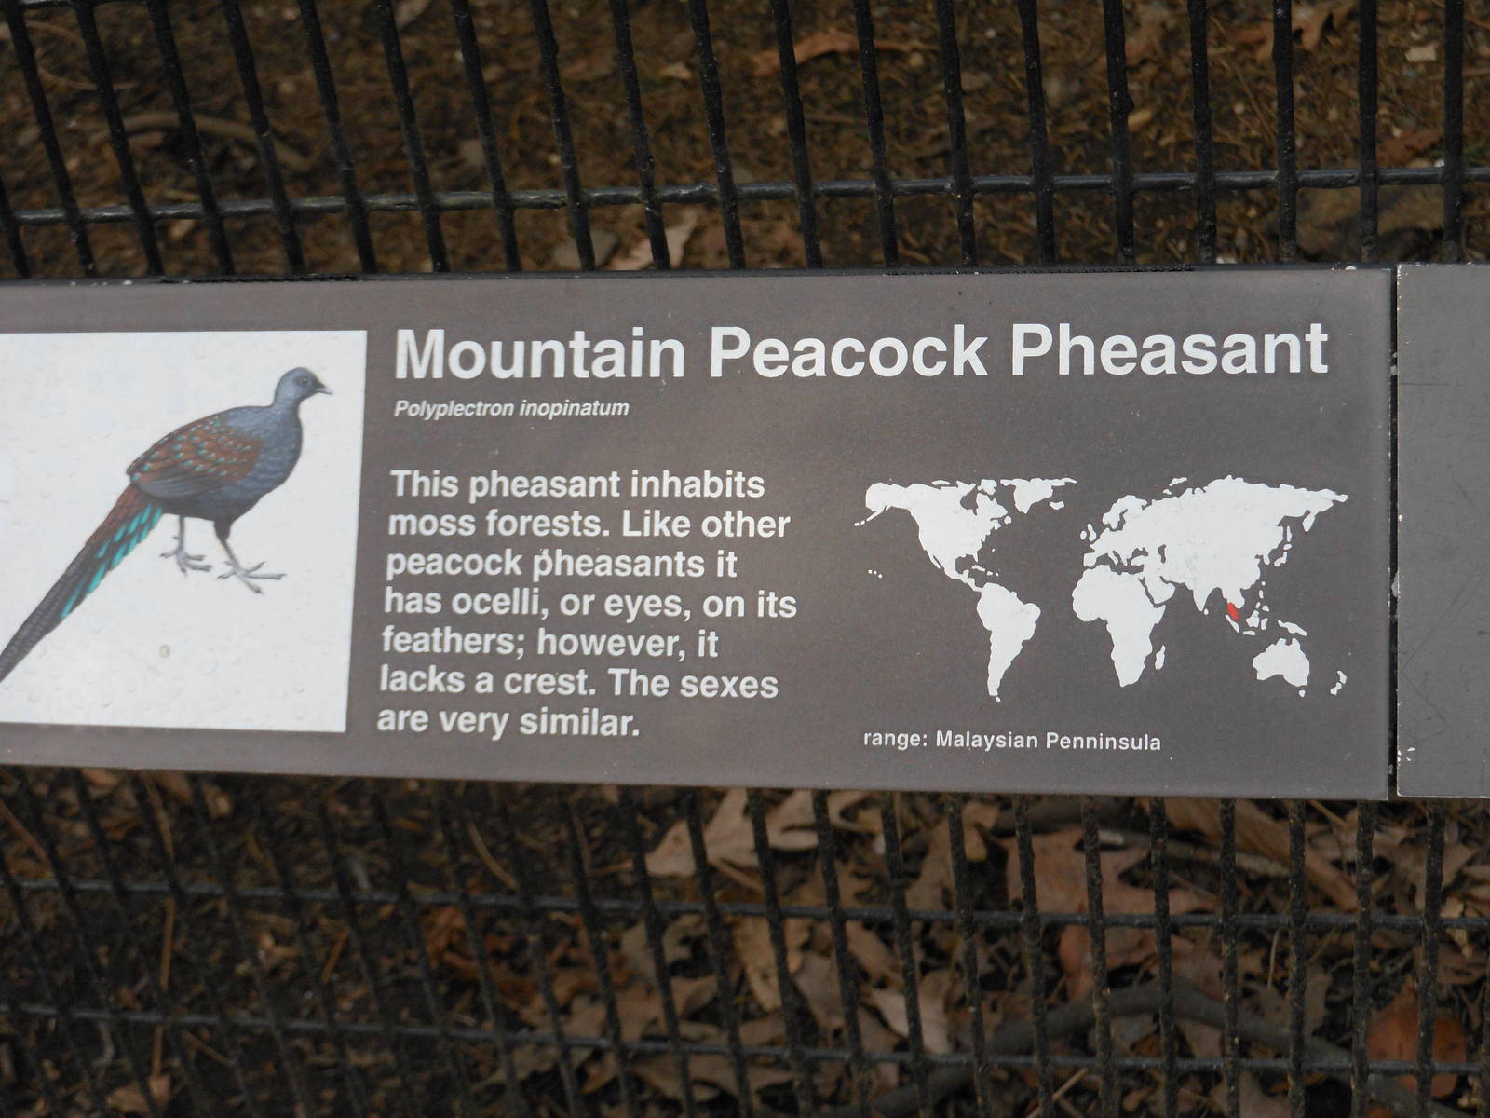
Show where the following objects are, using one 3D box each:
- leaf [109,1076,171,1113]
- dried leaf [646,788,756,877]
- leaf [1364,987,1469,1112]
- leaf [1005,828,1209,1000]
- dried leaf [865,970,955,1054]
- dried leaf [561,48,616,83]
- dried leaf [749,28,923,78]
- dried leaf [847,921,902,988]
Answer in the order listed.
[{"bbox_3d":[-0.363,0.321,1.628,0.039,0.015,0.028,-2,37,10],"label":"leaf"},{"bbox_3d":[-0.028,0.172,1.749,0.070,0.025,0.081,-6,36,5],"label":"dried leaf"},{"bbox_3d":[0.382,0.275,1.526,0.058,0.020,0.068,25,48,37],"label":"leaf"},{"bbox_3d":[0.219,0.204,1.648,0.101,0.030,0.127,-19,37,-13],"label":"leaf"},{"bbox_3d":[0.100,0.268,1.591,0.051,0.025,0.053,-10,36,-1],"label":"dried leaf"},{"bbox_3d":[-0.151,-0.485,2.667,0.064,0.015,0.043,-20,38,-14],"label":"dried leaf"},{"bbox_3d":[0.085,-0.492,2.613,0.166,0.030,0.063,-8,36,2],"label":"dried leaf"},{"bbox_3d":[0.077,0.239,1.639,0.025,0.020,0.058,-25,39,-21],"label":"dried leaf"}]

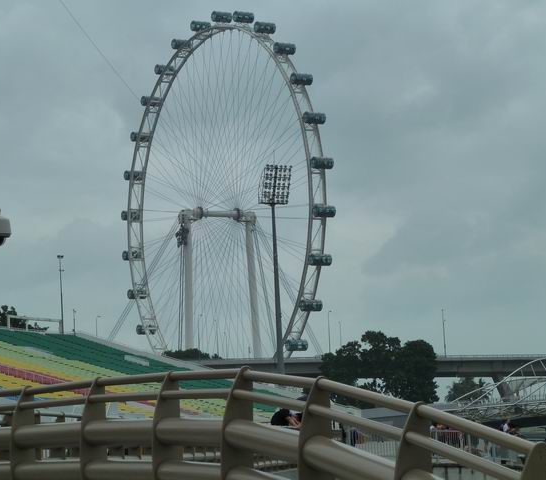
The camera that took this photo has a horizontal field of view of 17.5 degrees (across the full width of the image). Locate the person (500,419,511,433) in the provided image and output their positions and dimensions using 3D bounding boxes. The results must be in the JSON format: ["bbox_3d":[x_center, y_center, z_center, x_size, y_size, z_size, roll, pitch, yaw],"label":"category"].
[{"bbox_3d":[9.170,7.868,70.000,0.360,1.680,0.500,-1,-6,-6],"label":"person"}]

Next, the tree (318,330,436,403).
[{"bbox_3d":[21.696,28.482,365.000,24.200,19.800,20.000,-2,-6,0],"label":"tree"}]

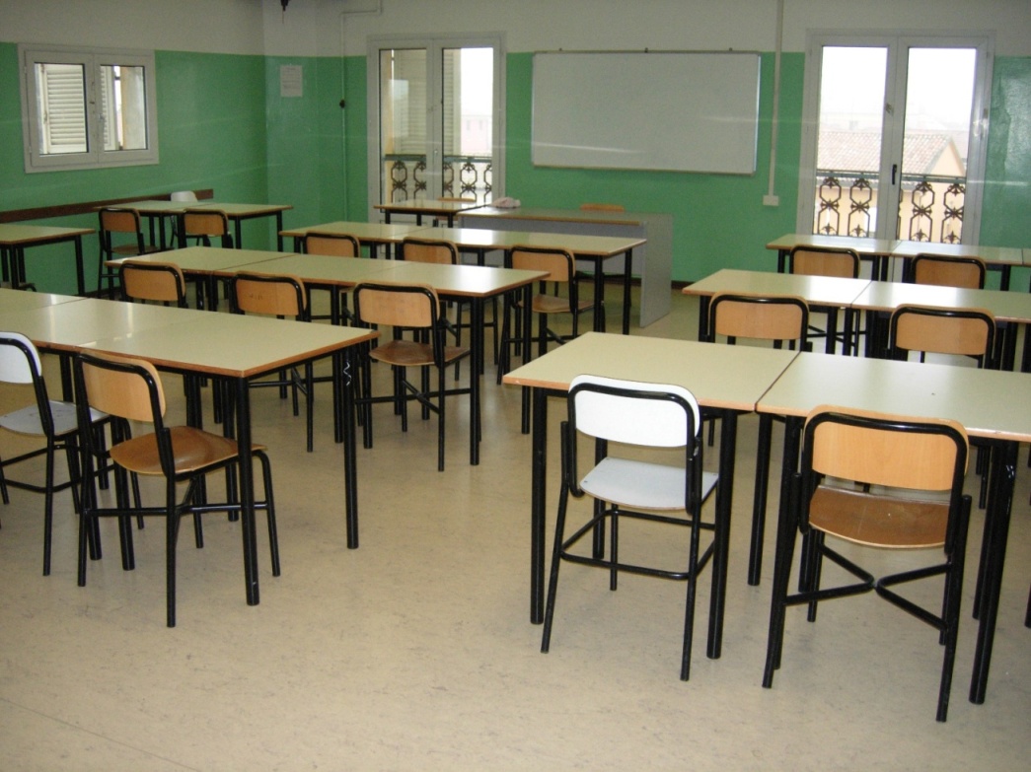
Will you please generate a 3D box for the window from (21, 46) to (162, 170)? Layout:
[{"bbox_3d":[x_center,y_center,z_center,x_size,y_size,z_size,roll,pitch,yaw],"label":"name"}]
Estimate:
[{"bbox_3d":[-3.299,-2.163,8.349,0.100,0.940,1.400,7,16,23],"label":"window"}]

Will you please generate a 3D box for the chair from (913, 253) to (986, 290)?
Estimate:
[{"bbox_3d":[2.377,-0.366,5.949,0.480,0.788,0.490,6,15,20],"label":"chair"}]

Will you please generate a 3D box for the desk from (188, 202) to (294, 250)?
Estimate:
[{"bbox_3d":[-2.233,-1.014,8.379,0.707,0.768,0.687,6,15,21],"label":"desk"}]

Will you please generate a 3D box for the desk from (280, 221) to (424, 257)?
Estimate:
[{"bbox_3d":[-0.983,-0.604,6.777,0.707,0.768,0.687,7,16,23],"label":"desk"}]

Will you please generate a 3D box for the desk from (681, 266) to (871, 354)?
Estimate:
[{"bbox_3d":[1.158,-0.075,4.753,0.700,0.760,0.700,7,16,24],"label":"desk"}]

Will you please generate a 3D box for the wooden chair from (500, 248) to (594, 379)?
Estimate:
[{"bbox_3d":[0.219,-0.419,6.030,0.460,0.780,0.480,7,15,23],"label":"wooden chair"}]

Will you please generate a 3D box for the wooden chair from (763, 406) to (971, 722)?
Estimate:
[{"bbox_3d":[0.964,0.397,2.839,0.480,0.788,0.490,7,16,24],"label":"wooden chair"}]

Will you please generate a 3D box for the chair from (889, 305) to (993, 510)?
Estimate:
[{"bbox_3d":[1.690,0.035,4.314,0.480,0.788,0.490,6,15,20],"label":"chair"}]

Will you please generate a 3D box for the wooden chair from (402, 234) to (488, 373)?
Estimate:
[{"bbox_3d":[-0.406,-0.497,6.328,0.480,0.788,0.490,8,16,28],"label":"wooden chair"}]

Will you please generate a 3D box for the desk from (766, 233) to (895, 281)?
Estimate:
[{"bbox_3d":[1.887,-0.475,6.388,0.700,0.760,0.700,7,16,24],"label":"desk"}]

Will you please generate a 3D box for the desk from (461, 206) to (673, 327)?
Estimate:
[{"bbox_3d":[0.383,-0.933,8.120,1.460,0.756,0.710,7,15,23],"label":"desk"}]

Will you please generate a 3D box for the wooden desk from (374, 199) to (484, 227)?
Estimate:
[{"bbox_3d":[-0.642,-1.075,8.639,0.700,0.760,0.700,6,15,21],"label":"wooden desk"}]

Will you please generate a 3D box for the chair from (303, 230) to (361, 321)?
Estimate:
[{"bbox_3d":[-1.047,-0.581,6.646,0.480,0.788,0.490,6,15,21],"label":"chair"}]

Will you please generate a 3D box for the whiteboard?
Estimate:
[{"bbox_3d":[1.069,-2.346,9.147,2.000,1.000,0.040,7,16,23],"label":"whiteboard"}]

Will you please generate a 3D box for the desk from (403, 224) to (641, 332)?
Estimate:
[{"bbox_3d":[-0.015,-0.494,6.370,1.414,0.768,0.687,7,16,23],"label":"desk"}]

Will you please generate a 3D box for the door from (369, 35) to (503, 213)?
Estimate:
[{"bbox_3d":[-0.750,-2.177,10.086,1.390,2.180,0.110,7,16,23],"label":"door"}]

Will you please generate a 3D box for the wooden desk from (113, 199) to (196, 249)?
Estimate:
[{"bbox_3d":[-2.863,-1.077,8.633,0.707,0.768,0.687,6,15,21],"label":"wooden desk"}]

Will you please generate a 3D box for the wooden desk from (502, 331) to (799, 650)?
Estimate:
[{"bbox_3d":[0.426,0.307,3.242,0.707,0.768,0.687,7,16,23],"label":"wooden desk"}]

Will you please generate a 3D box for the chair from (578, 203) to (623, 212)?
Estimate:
[{"bbox_3d":[0.607,-1.051,8.551,0.460,0.780,0.480,7,16,23],"label":"chair"}]

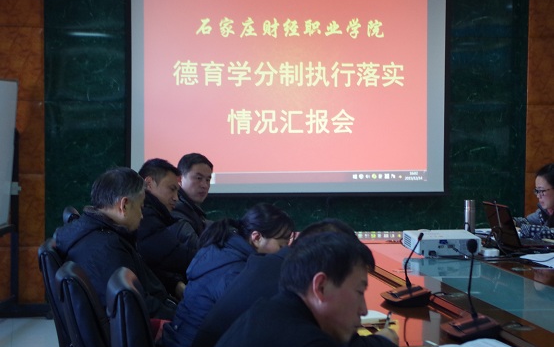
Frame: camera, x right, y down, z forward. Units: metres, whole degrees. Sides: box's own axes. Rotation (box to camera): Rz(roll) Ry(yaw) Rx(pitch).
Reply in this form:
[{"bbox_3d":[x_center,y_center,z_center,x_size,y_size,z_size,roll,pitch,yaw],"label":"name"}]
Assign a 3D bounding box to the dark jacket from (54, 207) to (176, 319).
[{"bbox_3d":[-0.600,0.431,4.660,0.500,0.660,0.520,-1,4,-19],"label":"dark jacket"}]

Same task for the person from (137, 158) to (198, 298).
[{"bbox_3d":[-0.400,0.558,5.500,0.800,1.280,0.550,0,3,-8],"label":"person"}]

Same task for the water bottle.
[{"bbox_3d":[1.112,0.251,7.250,0.064,0.215,0.064,0,3,-11],"label":"water bottle"}]

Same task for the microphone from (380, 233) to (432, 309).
[{"bbox_3d":[0.490,0.362,4.870,0.175,0.264,0.155,0,3,-11],"label":"microphone"}]

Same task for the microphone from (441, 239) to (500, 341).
[{"bbox_3d":[0.645,0.382,4.160,0.175,0.312,0.160,0,3,-11],"label":"microphone"}]

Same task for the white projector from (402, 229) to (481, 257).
[{"bbox_3d":[0.835,0.354,6.390,0.315,0.084,0.255,0,8,-11],"label":"white projector"}]

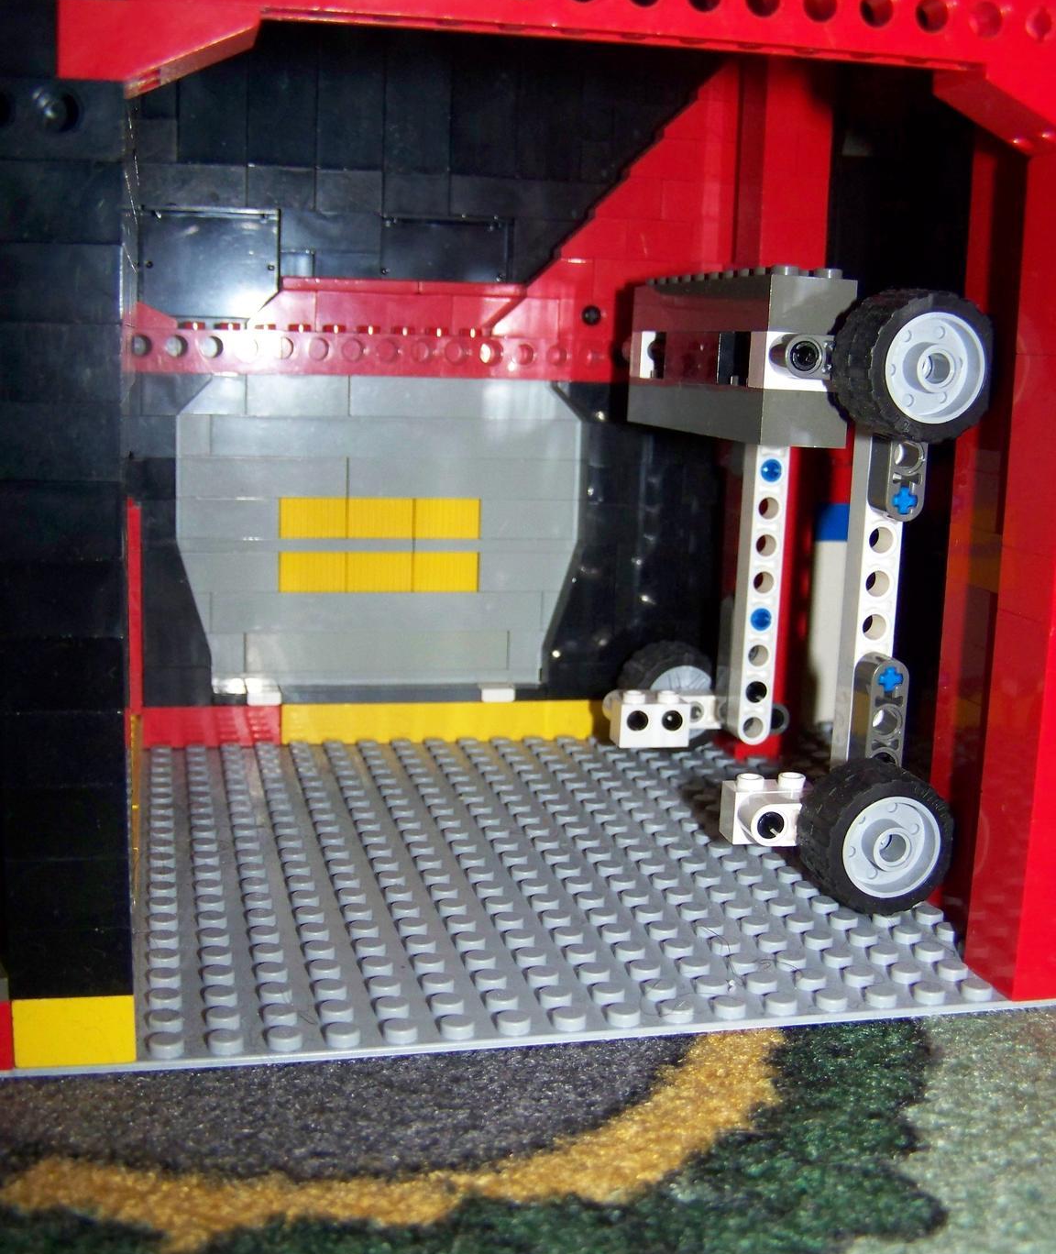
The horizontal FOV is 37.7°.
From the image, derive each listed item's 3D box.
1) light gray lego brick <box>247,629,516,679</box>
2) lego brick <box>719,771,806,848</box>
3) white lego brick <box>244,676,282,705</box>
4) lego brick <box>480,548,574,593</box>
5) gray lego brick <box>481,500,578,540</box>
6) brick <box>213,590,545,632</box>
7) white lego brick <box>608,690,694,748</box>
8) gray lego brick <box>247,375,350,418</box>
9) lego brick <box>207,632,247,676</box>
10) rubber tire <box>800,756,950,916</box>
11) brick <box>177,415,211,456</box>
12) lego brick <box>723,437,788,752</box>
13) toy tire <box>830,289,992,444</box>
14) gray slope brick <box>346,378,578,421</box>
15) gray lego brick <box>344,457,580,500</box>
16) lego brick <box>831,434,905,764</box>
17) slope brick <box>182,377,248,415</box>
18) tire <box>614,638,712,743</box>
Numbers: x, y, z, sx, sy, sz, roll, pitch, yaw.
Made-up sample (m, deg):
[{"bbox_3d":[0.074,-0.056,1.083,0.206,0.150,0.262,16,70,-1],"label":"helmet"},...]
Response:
[{"bbox_3d":[-0.037,0.005,0.378,0.064,0.010,0.008,-1,10,-13],"label":"light gray lego brick"},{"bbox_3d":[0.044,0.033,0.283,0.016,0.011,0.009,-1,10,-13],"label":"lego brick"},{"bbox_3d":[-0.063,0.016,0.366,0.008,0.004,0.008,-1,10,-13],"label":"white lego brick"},{"bbox_3d":[-0.002,-0.014,0.383,0.023,0.010,0.008,-1,10,-13],"label":"lego brick"},{"bbox_3d":[-0.001,-0.027,0.381,0.024,0.010,0.008,-1,10,-13],"label":"gray lego brick"},{"bbox_3d":[-0.037,-0.004,0.377,0.080,0.010,0.008,-1,10,-13],"label":"brick"},{"bbox_3d":[0.028,0.021,0.348,0.016,0.011,0.008,-1,10,-13],"label":"white lego brick"},{"bbox_3d":[-0.054,-0.054,0.364,0.024,0.010,0.008,-1,10,-13],"label":"gray lego brick"},{"bbox_3d":[-0.072,0.005,0.370,0.009,0.010,0.008,-1,10,-13],"label":"lego brick"},{"bbox_3d":[0.060,0.036,0.268,0.024,0.024,0.014,-1,10,-13],"label":"rubber tire"},{"bbox_3d":[-0.078,-0.045,0.360,0.008,0.010,0.008,-1,10,-13],"label":"brick"},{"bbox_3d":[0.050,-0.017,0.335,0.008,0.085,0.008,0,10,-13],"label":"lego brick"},{"bbox_3d":[0.064,-0.043,0.258,0.024,0.024,0.014,-1,10,-13],"label":"toy tire"},{"bbox_3d":[-0.016,-0.055,0.373,0.056,0.010,0.008,-1,10,-13],"label":"gray slope brick"},{"bbox_3d":[-0.016,-0.036,0.376,0.056,0.010,0.008,-1,10,-13],"label":"gray lego brick"},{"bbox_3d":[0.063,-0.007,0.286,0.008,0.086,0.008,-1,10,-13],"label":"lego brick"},{"bbox_3d":[-0.074,-0.054,0.359,0.016,0.010,0.008,-1,10,-13],"label":"slope brick"},{"bbox_3d":[0.035,0.017,0.373,0.024,0.024,0.014,-1,10,-13],"label":"tire"}]

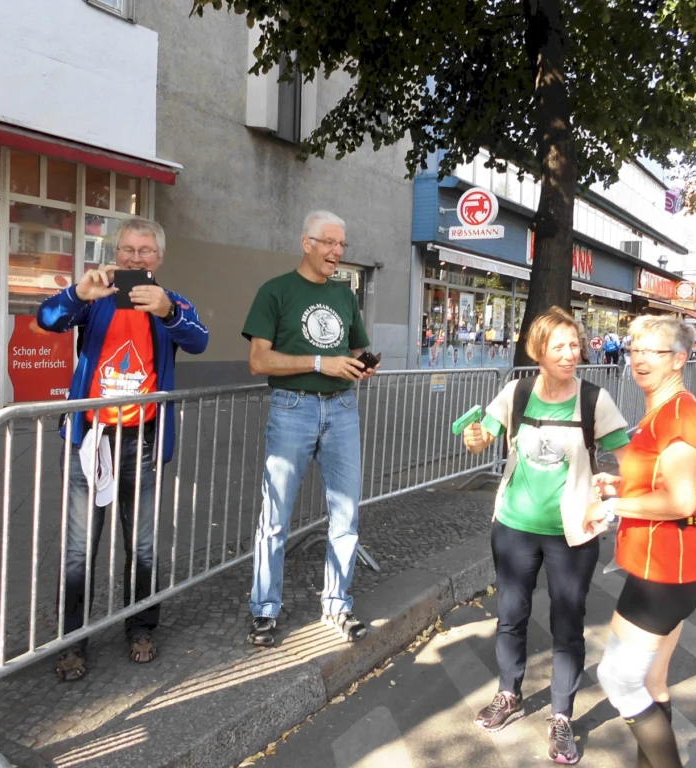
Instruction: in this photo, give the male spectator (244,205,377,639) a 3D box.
[{"bbox_3d":[-0.157,0.181,3.214,0.560,1.806,0.480,0,4,-25],"label":"male spectator"}]

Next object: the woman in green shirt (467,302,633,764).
[{"bbox_3d":[0.724,0.523,2.809,0.640,1.608,0.460,3,3,21],"label":"woman in green shirt"}]

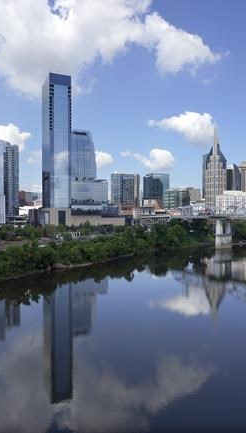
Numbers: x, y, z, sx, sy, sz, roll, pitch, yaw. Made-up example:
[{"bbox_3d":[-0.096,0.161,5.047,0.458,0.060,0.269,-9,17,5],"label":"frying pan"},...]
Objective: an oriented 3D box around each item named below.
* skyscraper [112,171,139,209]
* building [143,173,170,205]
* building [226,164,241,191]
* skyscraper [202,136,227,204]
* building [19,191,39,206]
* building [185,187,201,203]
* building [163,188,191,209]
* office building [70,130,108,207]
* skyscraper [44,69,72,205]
[{"bbox_3d":[6.090,-53.770,809.270,52.000,102.000,50.000,-1,1,-30],"label":"skyscraper"},{"bbox_3d":[88.000,-59.460,849.330,46.000,108.000,44.000,0,1,-23],"label":"building"},{"bbox_3d":[256.000,-62.790,754.280,35.000,111.000,35.000,0,1,-23],"label":"building"},{"bbox_3d":[199.000,-94.570,695.890,45.000,188.000,50.000,0,1,19],"label":"skyscraper"},{"bbox_3d":[-172.720,-20.080,599.760,46.000,46.000,40.000,-1,1,-24],"label":"building"},{"bbox_3d":[180.000,-39.540,829.500,34.000,62.000,34.000,-1,1,-30],"label":"building"},{"bbox_3d":[122.600,-28.590,744.650,34.000,57.000,52.000,-1,1,-32],"label":"building"},{"bbox_3d":[-56.150,-56.240,459.190,46.000,126.000,40.000,-1,1,-24],"label":"office building"},{"bbox_3d":[-76.000,-74.110,374.120,24.000,165.000,40.000,0,1,-23],"label":"skyscraper"}]

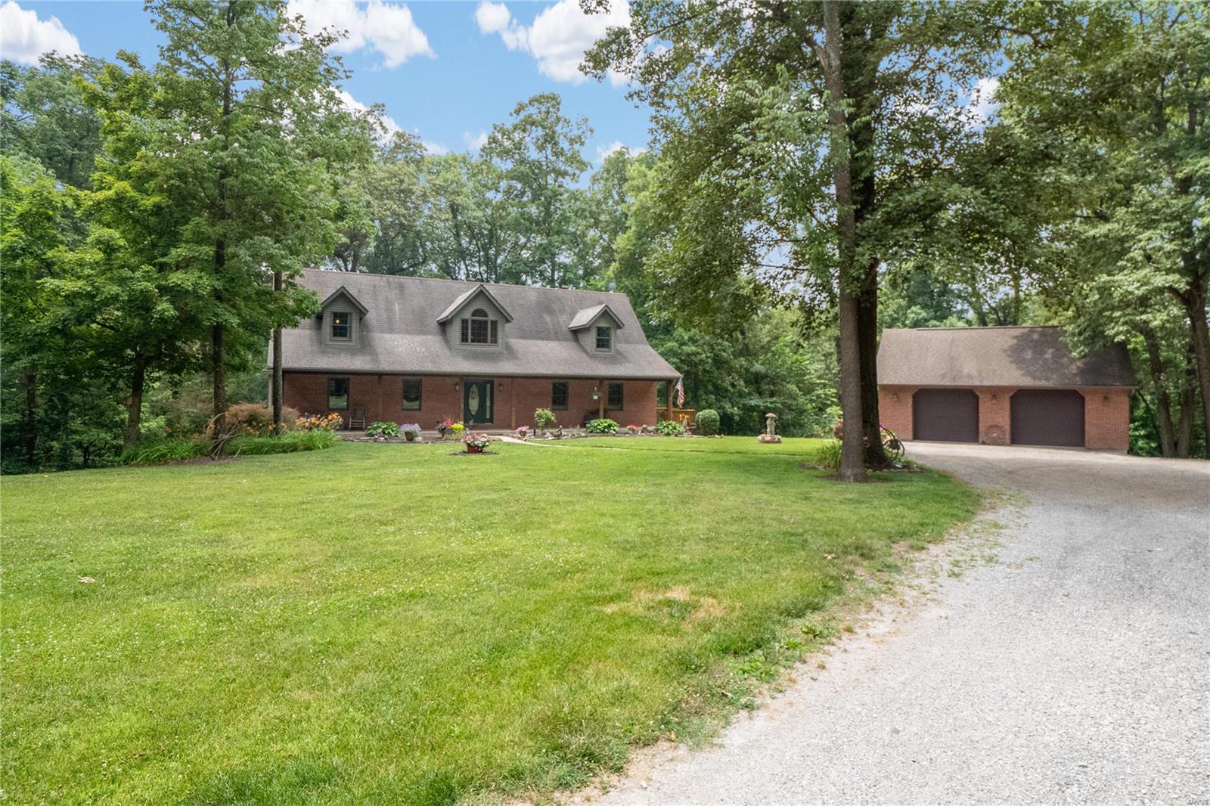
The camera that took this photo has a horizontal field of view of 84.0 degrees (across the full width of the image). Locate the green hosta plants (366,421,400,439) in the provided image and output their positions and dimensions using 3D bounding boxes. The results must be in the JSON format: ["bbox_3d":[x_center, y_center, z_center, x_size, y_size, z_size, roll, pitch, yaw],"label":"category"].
[{"bbox_3d":[-9.020,1.089,27.320,1.450,0.720,1.300,0,1,-24],"label":"green hosta plants"}]

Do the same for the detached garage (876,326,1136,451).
[{"bbox_3d":[19.089,-0.950,33.296,10.195,5.600,7.800,1,1,28],"label":"detached garage"}]

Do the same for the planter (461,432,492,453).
[{"bbox_3d":[-4.075,1.228,21.322,0.950,0.660,0.930,1,1,0],"label":"planter"}]

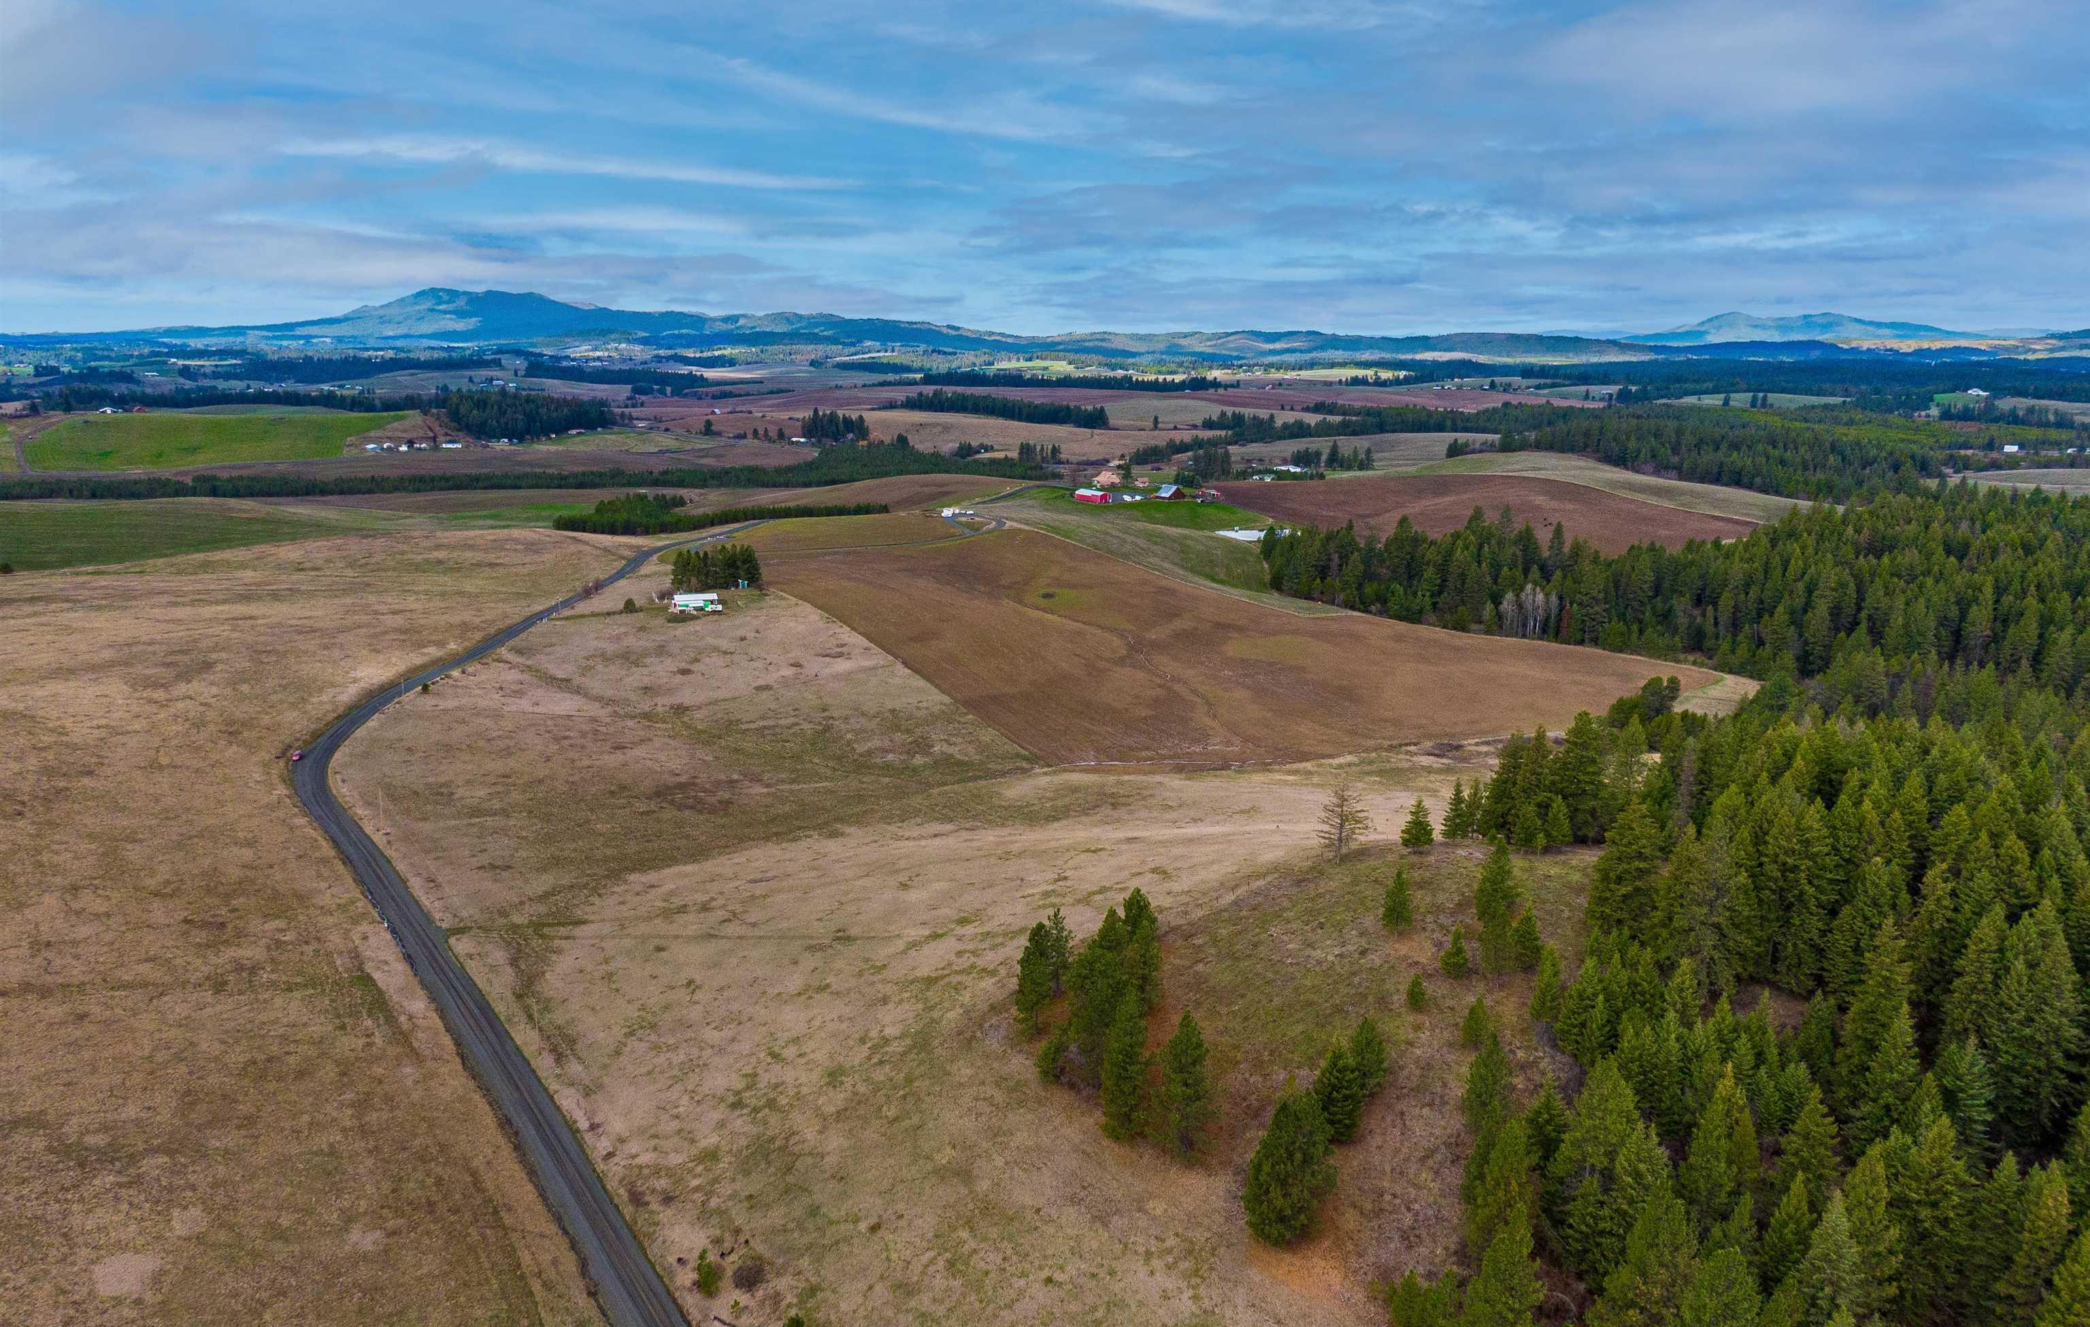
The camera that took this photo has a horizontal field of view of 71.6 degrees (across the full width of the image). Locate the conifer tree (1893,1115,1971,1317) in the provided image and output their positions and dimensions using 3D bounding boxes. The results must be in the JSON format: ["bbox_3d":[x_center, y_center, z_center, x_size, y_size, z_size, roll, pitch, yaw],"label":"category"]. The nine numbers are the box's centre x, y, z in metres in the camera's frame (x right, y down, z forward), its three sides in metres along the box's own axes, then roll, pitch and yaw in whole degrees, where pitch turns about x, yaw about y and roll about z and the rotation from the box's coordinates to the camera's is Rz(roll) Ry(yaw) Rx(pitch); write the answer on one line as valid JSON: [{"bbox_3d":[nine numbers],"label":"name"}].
[{"bbox_3d":[100.930,63.700,164.920,8.740,26.430,8.740,0,12,0],"label":"conifer tree"}]

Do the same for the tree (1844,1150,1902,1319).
[{"bbox_3d":[93.160,65.430,164.720,7.060,23.140,7.060,0,12,0],"label":"tree"}]

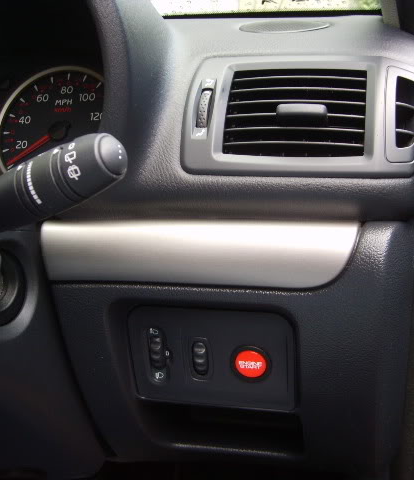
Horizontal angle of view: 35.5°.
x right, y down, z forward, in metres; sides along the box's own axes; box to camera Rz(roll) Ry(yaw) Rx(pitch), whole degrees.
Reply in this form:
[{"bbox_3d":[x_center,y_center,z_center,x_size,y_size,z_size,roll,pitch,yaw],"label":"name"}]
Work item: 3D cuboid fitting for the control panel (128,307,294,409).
[{"bbox_3d":[0.006,0.087,0.493,0.127,0.083,0.020,0,22,16],"label":"control panel"}]

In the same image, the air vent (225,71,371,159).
[{"bbox_3d":[0.060,-0.086,0.442,0.096,0.058,0.025,0,4,8],"label":"air vent"}]

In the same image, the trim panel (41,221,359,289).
[{"bbox_3d":[-0.009,0.009,0.458,0.228,0.047,0.028,0,8,16],"label":"trim panel"}]

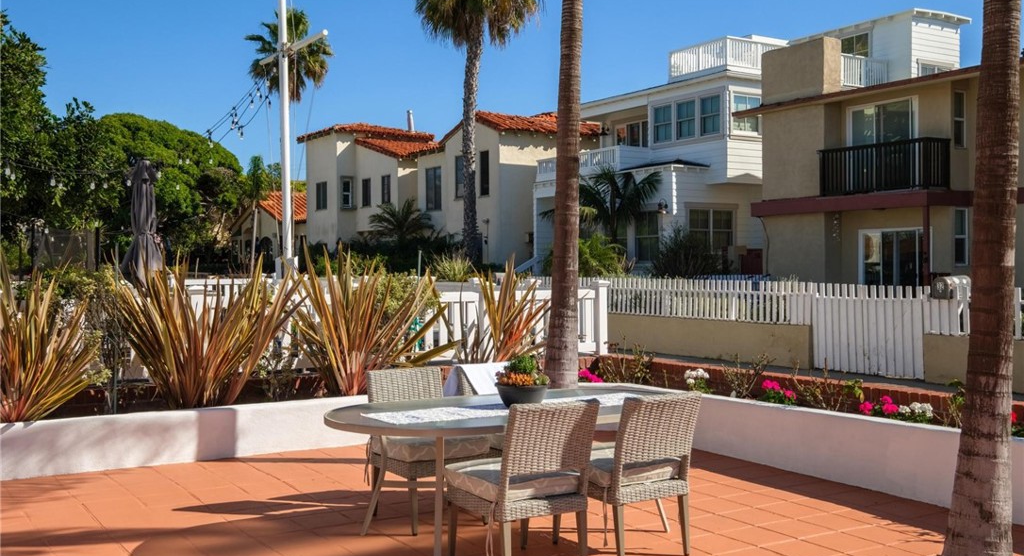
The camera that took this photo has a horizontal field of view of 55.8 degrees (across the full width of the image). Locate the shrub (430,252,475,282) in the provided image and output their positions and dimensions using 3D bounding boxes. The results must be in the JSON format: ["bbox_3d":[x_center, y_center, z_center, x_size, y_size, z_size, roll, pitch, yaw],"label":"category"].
[{"bbox_3d":[-1.416,-0.274,23.000,1.000,0.750,1.030,0,1,0],"label":"shrub"}]

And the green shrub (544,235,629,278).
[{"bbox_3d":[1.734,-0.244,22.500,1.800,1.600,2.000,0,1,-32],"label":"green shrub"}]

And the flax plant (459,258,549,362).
[{"bbox_3d":[-0.083,0.365,9.400,0.900,1.170,0.950,0,1,0],"label":"flax plant"}]

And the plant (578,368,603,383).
[{"bbox_3d":[0.776,0.999,9.800,0.250,0.210,0.280,0,1,-32],"label":"plant"}]

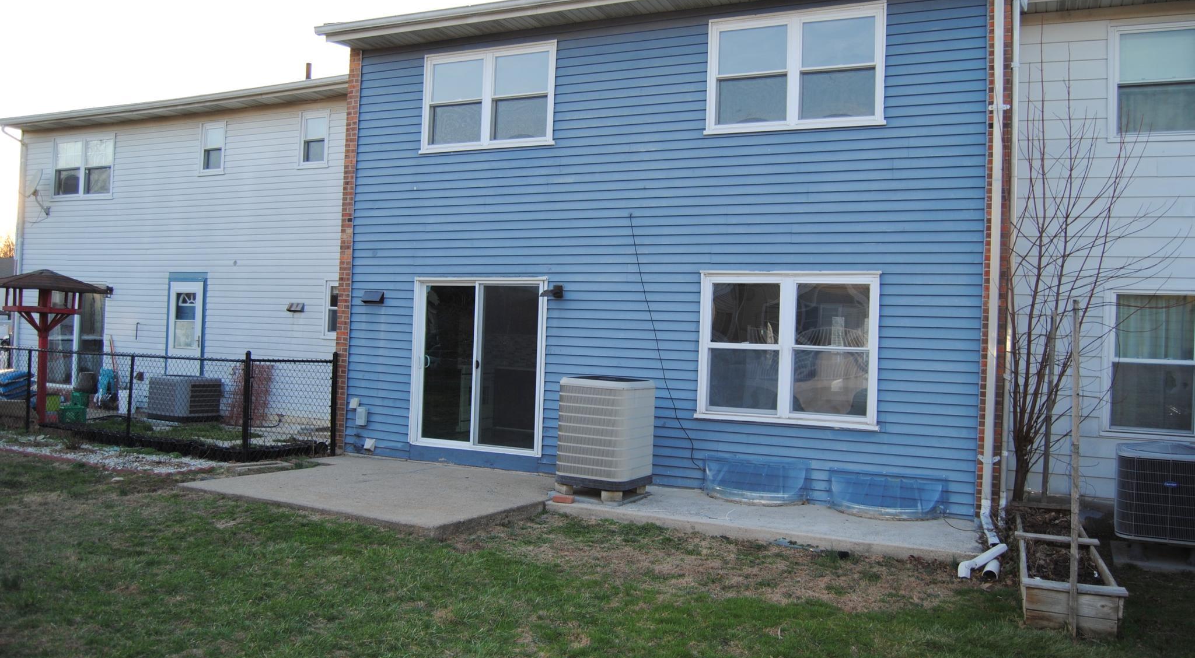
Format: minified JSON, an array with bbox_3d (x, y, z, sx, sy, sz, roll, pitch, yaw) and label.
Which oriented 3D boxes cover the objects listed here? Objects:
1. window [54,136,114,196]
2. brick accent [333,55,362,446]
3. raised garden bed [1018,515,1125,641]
[{"bbox_3d":[-9.362,-2.940,16.355,1.660,1.140,0.100,2,-1,25],"label":"window"},{"bbox_3d":[-3.105,-1.001,11.472,0.200,5.120,0.220,2,-1,24],"label":"brick accent"},{"bbox_3d":[3.526,1.789,6.831,0.600,0.290,2.700,2,-1,24],"label":"raised garden bed"}]

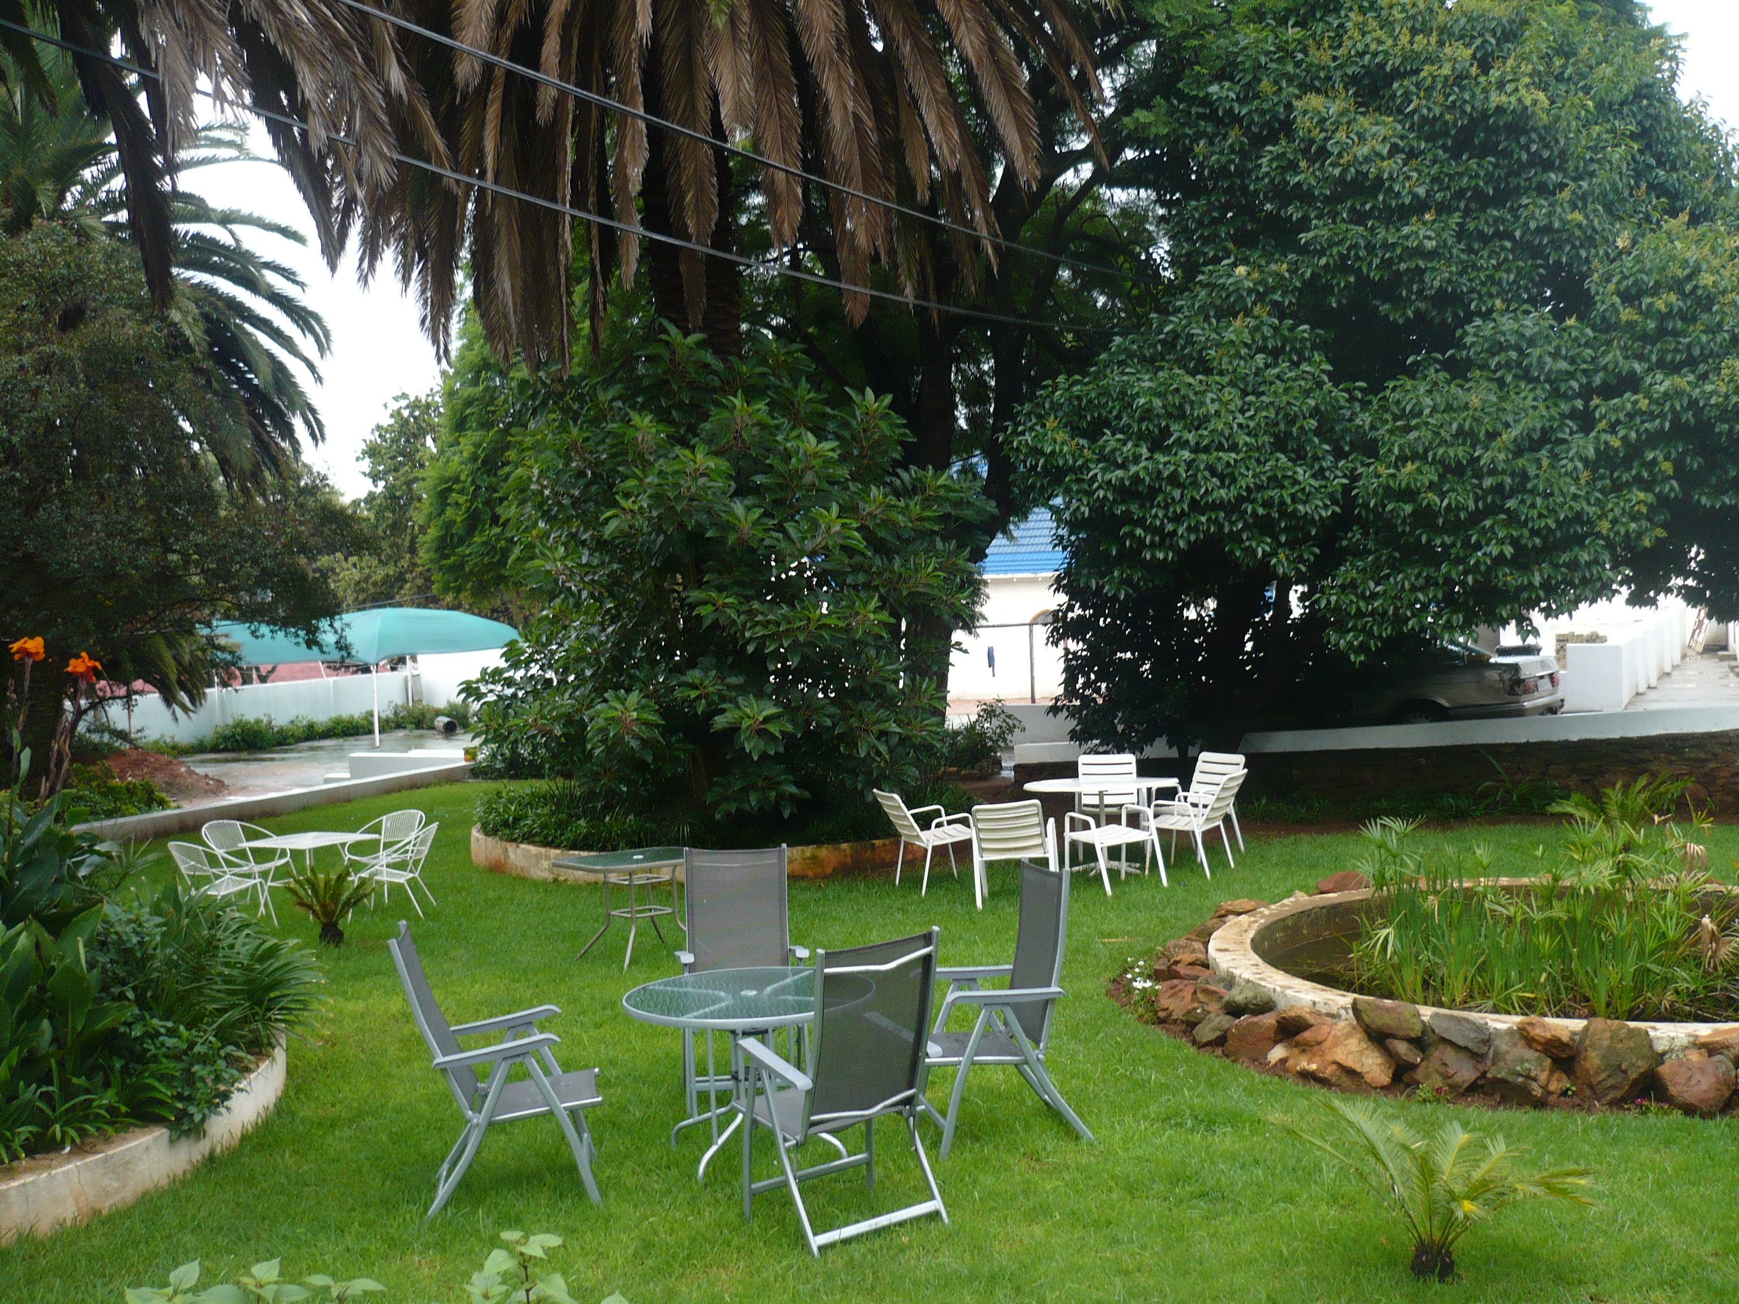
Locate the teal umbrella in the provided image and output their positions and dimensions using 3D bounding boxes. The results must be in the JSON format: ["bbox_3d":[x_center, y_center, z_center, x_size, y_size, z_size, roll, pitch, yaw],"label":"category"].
[{"bbox_3d":[-11.848,0.593,41.500,7.300,3.200,5.500,-3,2,-12],"label":"teal umbrella"}]

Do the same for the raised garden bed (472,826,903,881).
[{"bbox_3d":[-1.352,1.805,17.152,4.800,0.290,4.700,-2,2,0],"label":"raised garden bed"}]

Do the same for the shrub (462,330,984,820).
[{"bbox_3d":[-1.488,-0.704,16.786,4.900,4.720,4.500,-2,2,0],"label":"shrub"}]

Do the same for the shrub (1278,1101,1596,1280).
[{"bbox_3d":[1.931,1.822,5.972,1.040,0.580,0.950,-2,2,0],"label":"shrub"}]

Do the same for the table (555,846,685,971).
[{"bbox_3d":[-1.544,1.738,11.968,0.930,0.710,0.680,-3,2,-37],"label":"table"}]

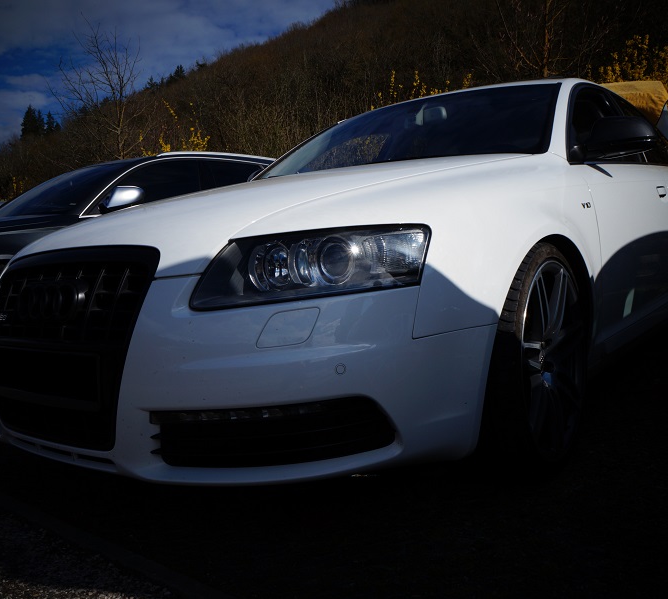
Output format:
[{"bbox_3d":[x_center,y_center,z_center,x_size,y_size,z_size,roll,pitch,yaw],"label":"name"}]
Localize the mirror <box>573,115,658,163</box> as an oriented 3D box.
[{"bbox_3d":[0.937,-0.534,2.264,0.230,0.150,0.200,0,6,38],"label":"mirror"}]

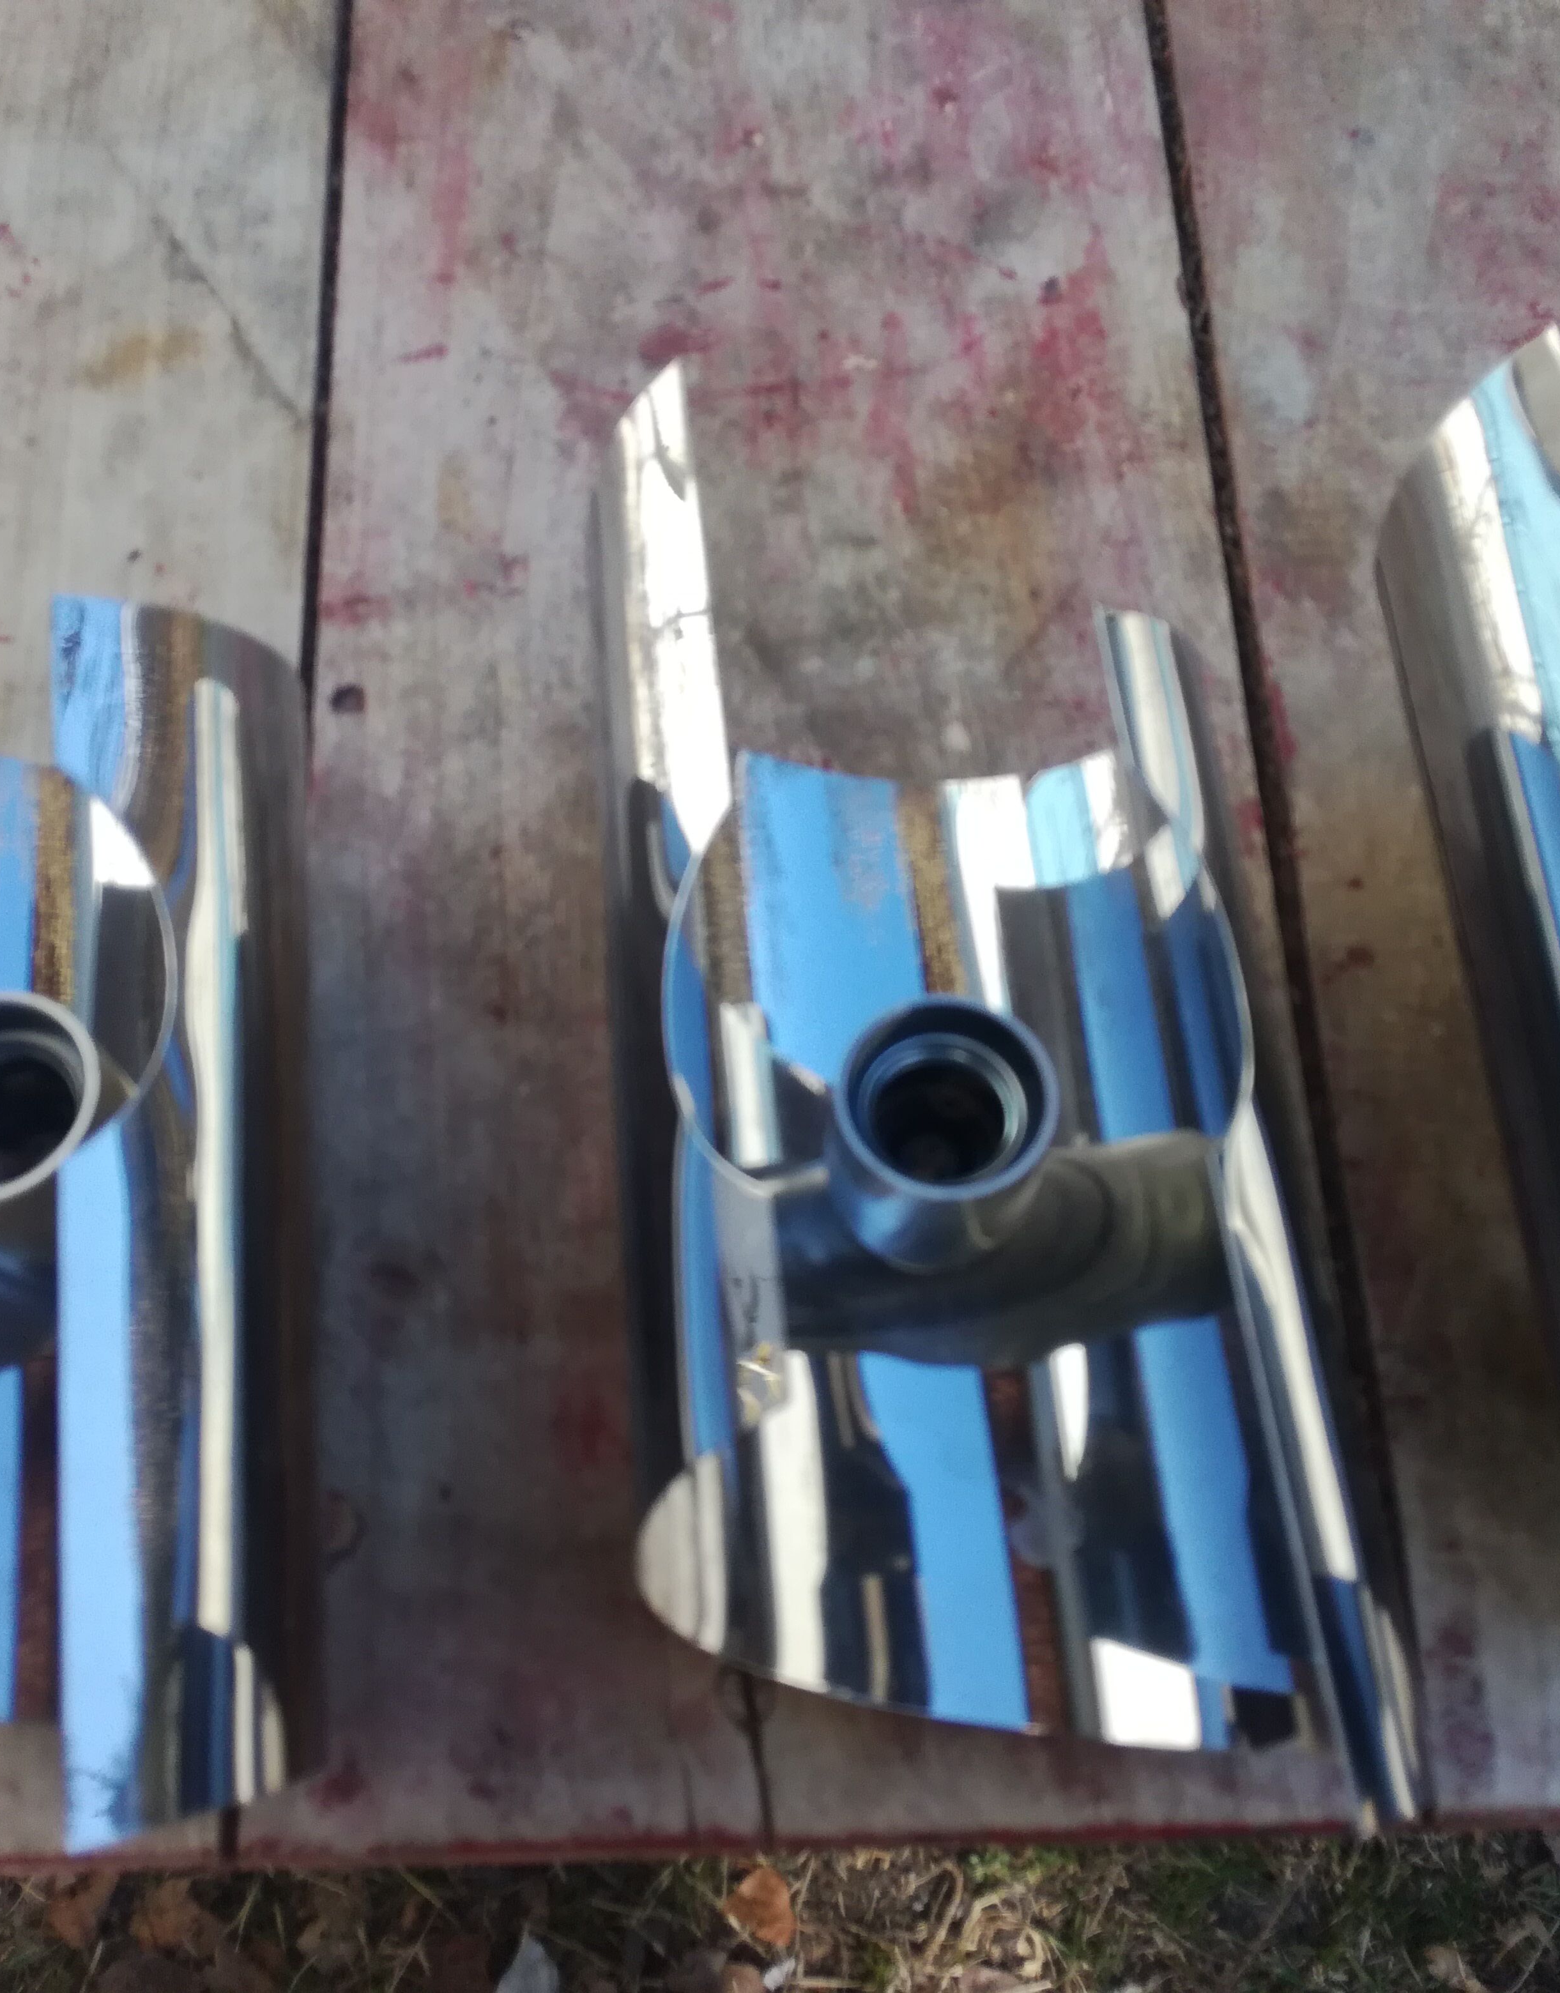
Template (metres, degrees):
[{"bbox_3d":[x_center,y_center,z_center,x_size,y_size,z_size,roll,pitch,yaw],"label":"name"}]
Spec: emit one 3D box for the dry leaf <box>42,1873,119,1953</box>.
[{"bbox_3d":[-0.371,0.485,1.098,0.040,0.015,0.046,16,68,8],"label":"dry leaf"}]

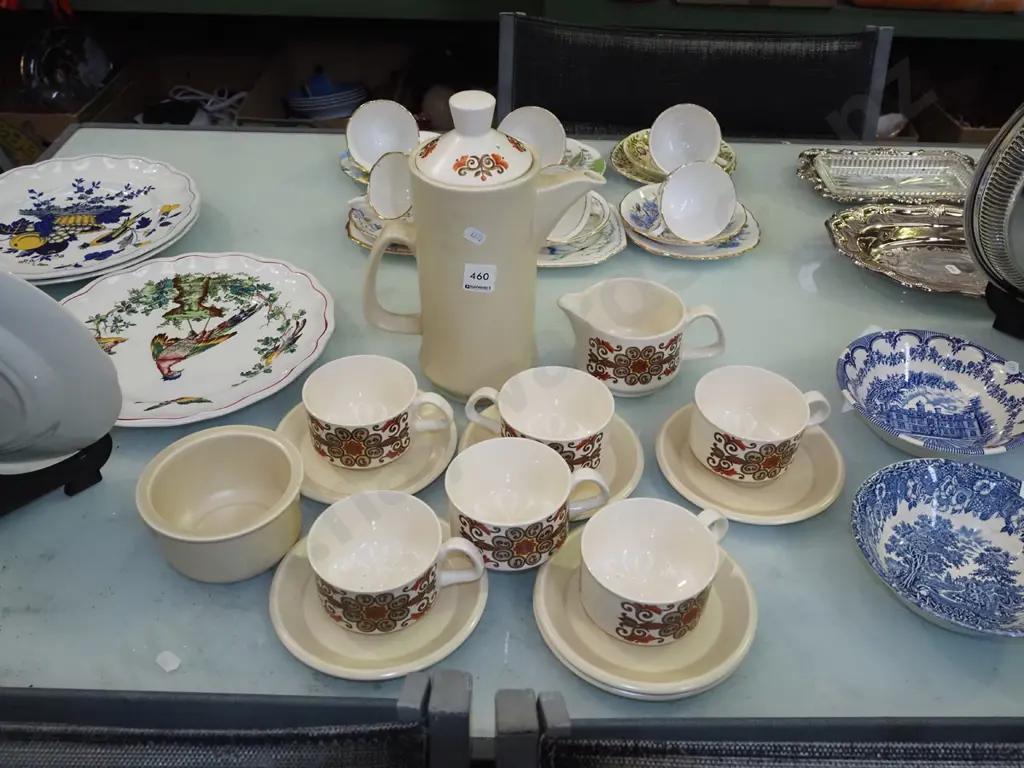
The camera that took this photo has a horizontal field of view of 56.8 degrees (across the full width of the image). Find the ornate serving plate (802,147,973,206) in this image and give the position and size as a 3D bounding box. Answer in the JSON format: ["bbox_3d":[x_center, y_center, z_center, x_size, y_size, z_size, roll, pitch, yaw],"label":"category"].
[{"bbox_3d":[0.455,-0.237,1.139,0.230,0.031,0.133,0,39,0],"label":"ornate serving plate"}]

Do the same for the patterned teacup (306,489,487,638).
[{"bbox_3d":[-0.076,0.127,0.652,0.121,0.061,0.090,-1,39,-2],"label":"patterned teacup"}]

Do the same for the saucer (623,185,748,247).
[{"bbox_3d":[0.189,-0.184,1.049,0.137,0.019,0.137,1,40,-1],"label":"saucer"}]

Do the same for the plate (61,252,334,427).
[{"bbox_3d":[-0.298,-0.041,0.870,0.269,0.024,0.269,0,39,0],"label":"plate"}]

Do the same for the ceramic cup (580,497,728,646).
[{"bbox_3d":[0.098,0.120,0.621,0.112,0.056,0.086,-25,45,-28],"label":"ceramic cup"}]

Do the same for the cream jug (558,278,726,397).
[{"bbox_3d":[0.117,-0.040,0.856,0.155,0.072,0.094,2,40,2],"label":"cream jug"}]

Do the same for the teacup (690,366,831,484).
[{"bbox_3d":[0.202,0.035,0.766,0.118,0.062,0.089,-12,41,-15],"label":"teacup"}]

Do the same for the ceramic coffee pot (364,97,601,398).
[{"bbox_3d":[-0.029,-0.113,0.798,0.209,0.261,0.109,6,39,7],"label":"ceramic coffee pot"}]

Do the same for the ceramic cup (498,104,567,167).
[{"bbox_3d":[0.019,-0.289,1.131,0.092,0.086,0.063,0,15,0],"label":"ceramic cup"}]

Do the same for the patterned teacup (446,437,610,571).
[{"bbox_3d":[0.013,0.092,0.706,0.121,0.061,0.090,-4,39,-5],"label":"patterned teacup"}]

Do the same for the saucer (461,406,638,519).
[{"bbox_3d":[0.033,0.060,0.774,0.151,0.018,0.151,1,40,-1],"label":"saucer"}]

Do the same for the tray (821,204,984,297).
[{"bbox_3d":[0.465,-0.130,0.978,0.274,0.034,0.181,8,39,9],"label":"tray"}]

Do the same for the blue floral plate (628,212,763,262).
[{"bbox_3d":[0.201,-0.172,1.064,0.154,0.020,0.154,0,39,0],"label":"blue floral plate"}]

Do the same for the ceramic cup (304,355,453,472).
[{"bbox_3d":[-0.105,0.028,0.767,0.118,0.062,0.089,0,40,-2],"label":"ceramic cup"}]

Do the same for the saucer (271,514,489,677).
[{"bbox_3d":[-0.092,0.146,0.668,0.151,0.018,0.151,1,40,-1],"label":"saucer"}]

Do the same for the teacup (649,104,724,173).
[{"bbox_3d":[0.215,-0.285,1.143,0.105,0.083,0.063,30,8,-2],"label":"teacup"}]

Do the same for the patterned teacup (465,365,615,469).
[{"bbox_3d":[0.020,0.035,0.765,0.121,0.061,0.090,11,40,12],"label":"patterned teacup"}]

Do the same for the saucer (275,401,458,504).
[{"bbox_3d":[-0.120,0.051,0.782,0.151,0.018,0.151,1,40,-1],"label":"saucer"}]

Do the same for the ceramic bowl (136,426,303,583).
[{"bbox_3d":[-0.203,0.090,0.679,0.112,0.060,0.112,0,39,0],"label":"ceramic bowl"}]

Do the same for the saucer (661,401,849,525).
[{"bbox_3d":[0.186,0.064,0.747,0.145,0.021,0.145,0,39,0],"label":"saucer"}]

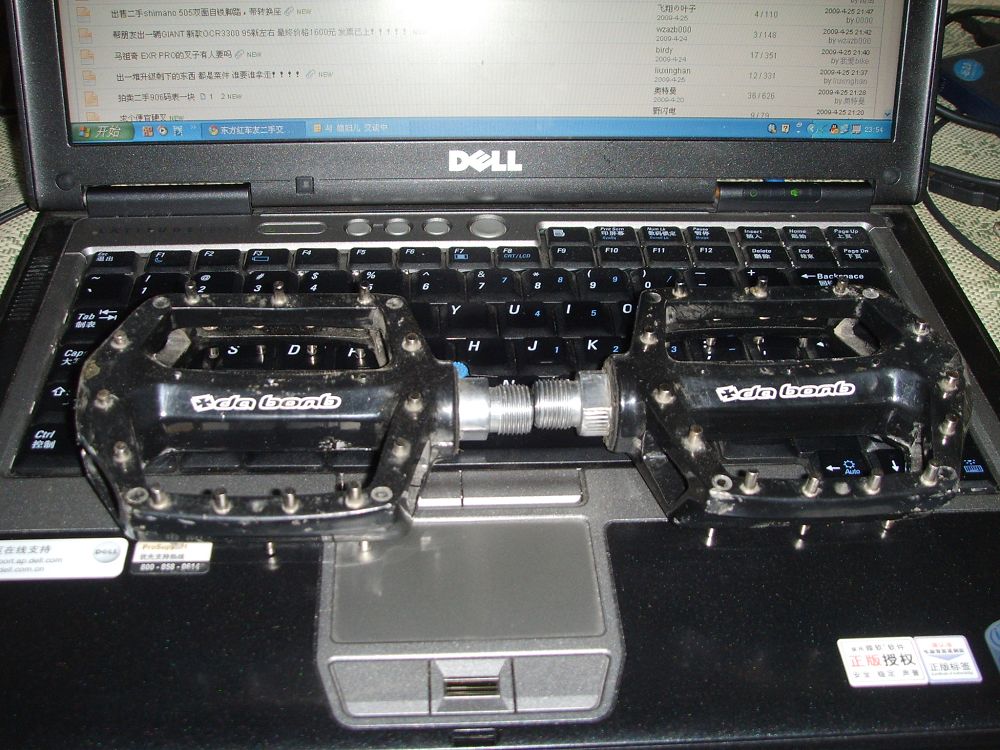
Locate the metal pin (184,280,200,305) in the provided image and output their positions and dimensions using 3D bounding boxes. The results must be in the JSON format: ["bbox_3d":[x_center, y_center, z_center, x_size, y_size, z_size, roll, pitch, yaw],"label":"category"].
[{"bbox_3d":[-0.089,-0.023,0.327,0.005,0.007,0.005,0,40,-7],"label":"metal pin"}]

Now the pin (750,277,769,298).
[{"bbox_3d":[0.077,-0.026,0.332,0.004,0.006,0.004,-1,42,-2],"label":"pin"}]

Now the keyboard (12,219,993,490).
[{"bbox_3d":[-0.003,-0.010,0.366,0.281,0.008,0.127,-1,42,-2],"label":"keyboard"}]

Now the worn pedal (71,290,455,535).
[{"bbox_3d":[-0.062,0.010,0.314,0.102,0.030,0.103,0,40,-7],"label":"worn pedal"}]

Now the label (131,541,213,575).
[{"bbox_3d":[-0.086,0.048,0.296,0.020,0.001,0.010,-1,42,-2],"label":"label"}]

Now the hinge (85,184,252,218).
[{"bbox_3d":[-0.121,-0.065,0.412,0.060,0.011,0.011,-1,43,-3],"label":"hinge"}]

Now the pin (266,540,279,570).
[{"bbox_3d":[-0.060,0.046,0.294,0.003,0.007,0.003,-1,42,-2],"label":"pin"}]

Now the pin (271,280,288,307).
[{"bbox_3d":[-0.065,-0.024,0.331,0.005,0.007,0.005,0,40,-7],"label":"pin"}]

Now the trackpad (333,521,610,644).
[{"bbox_3d":[-0.009,0.054,0.297,0.069,0.002,0.040,-1,43,-3],"label":"trackpad"}]

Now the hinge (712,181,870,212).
[{"bbox_3d":[0.110,-0.068,0.423,0.059,0.011,0.011,-1,42,-2],"label":"hinge"}]

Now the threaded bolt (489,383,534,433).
[{"bbox_3d":[0.003,0.010,0.322,0.013,0.014,0.014,0,40,-7],"label":"threaded bolt"}]

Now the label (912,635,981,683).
[{"bbox_3d":[0.109,0.069,0.275,0.013,0.001,0.013,-1,42,-2],"label":"label"}]

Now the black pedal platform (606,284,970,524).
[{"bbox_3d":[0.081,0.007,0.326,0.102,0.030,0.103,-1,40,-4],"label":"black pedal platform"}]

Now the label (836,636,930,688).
[{"bbox_3d":[0.093,0.070,0.274,0.019,0.001,0.013,-1,42,-2],"label":"label"}]

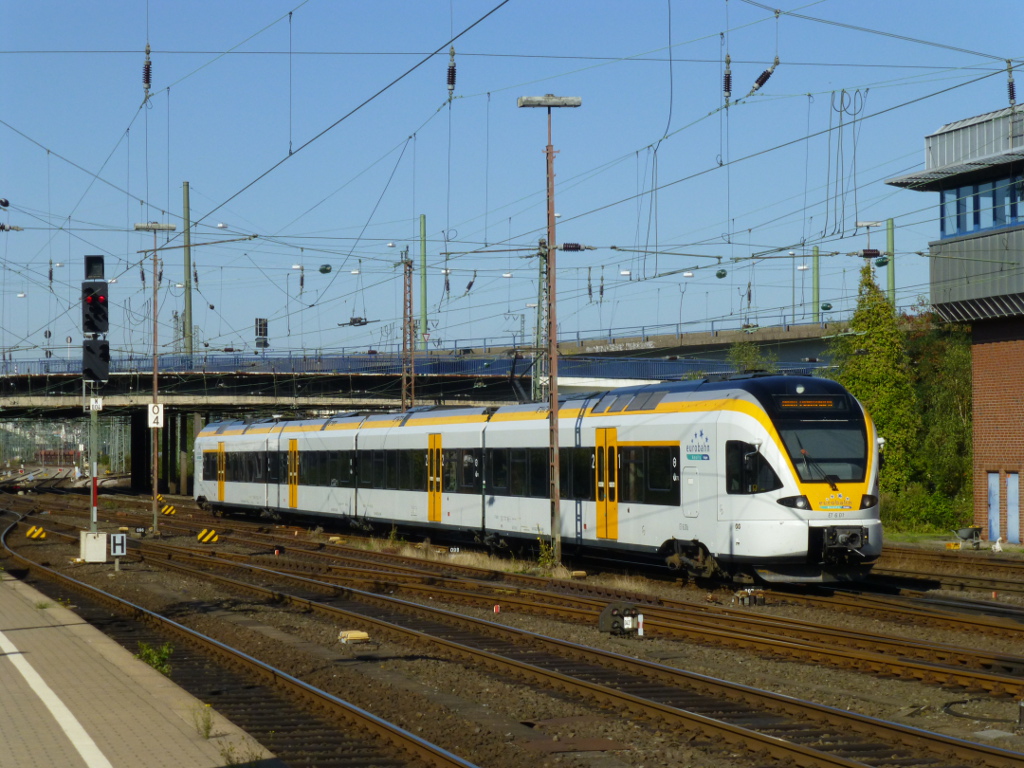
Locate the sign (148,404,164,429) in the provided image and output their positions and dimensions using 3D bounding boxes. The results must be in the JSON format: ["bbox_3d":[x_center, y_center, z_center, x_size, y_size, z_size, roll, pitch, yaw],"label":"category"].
[{"bbox_3d":[-11.767,1.048,88.000,0.490,0.780,0.050,0,-2,-10],"label":"sign"}]

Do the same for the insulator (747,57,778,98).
[{"bbox_3d":[3.792,-4.636,40.300,0.140,0.780,0.140,40,-11,-12],"label":"insulator"}]

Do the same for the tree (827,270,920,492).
[{"bbox_3d":[12.999,0.343,96.000,3.300,9.200,3.200,0,-2,0],"label":"tree"}]

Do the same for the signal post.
[{"bbox_3d":[-10.257,0.578,65.500,0.670,7.400,0.550,0,-2,-10],"label":"signal post"}]

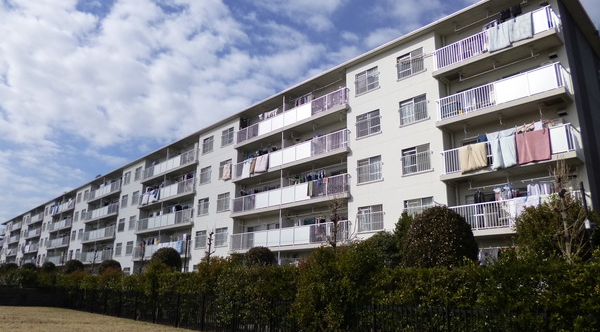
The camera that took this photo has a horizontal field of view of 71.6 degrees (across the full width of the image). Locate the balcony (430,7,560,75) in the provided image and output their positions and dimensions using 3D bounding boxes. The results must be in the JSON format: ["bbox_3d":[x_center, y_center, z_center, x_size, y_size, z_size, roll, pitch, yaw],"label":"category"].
[{"bbox_3d":[8.912,-5.401,19.268,1.250,1.320,5.410,15,-21,-42],"label":"balcony"}]

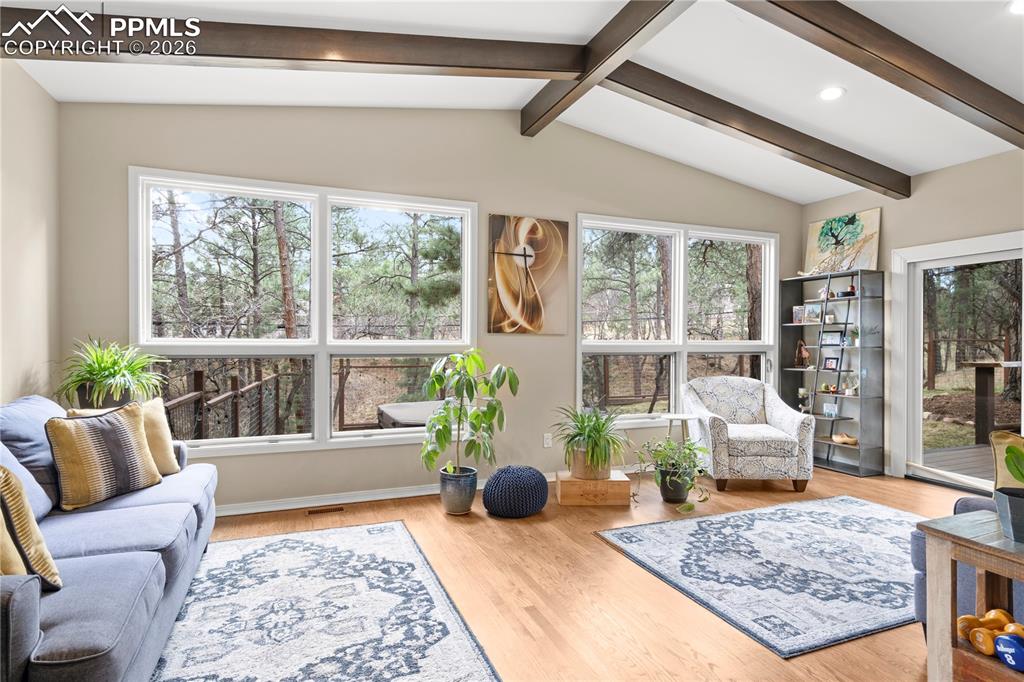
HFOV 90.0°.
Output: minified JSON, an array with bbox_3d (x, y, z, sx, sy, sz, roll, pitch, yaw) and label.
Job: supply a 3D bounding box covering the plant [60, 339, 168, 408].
[{"bbox_3d":[-2.410,0.235,3.064,0.540,0.500,0.540,0,0,-22],"label":"plant"}]

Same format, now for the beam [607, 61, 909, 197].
[{"bbox_3d":[2.073,-1.599,4.057,3.260,0.180,0.110,9,-3,-22],"label":"beam"}]

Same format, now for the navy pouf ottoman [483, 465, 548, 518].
[{"bbox_3d":[0.030,1.073,3.670,0.475,0.335,0.475,0,0,0],"label":"navy pouf ottoman"}]

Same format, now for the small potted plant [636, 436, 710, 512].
[{"bbox_3d":[1.263,1.011,4.026,0.530,0.510,0.470,0,0,-21],"label":"small potted plant"}]

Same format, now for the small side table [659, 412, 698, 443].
[{"bbox_3d":[1.553,0.982,4.709,0.360,0.570,0.360,0,0,-21],"label":"small side table"}]

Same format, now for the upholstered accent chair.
[{"bbox_3d":[2.060,0.785,4.550,0.850,0.910,0.770,0,0,3],"label":"upholstered accent chair"}]

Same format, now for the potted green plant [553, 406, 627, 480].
[{"bbox_3d":[0.620,0.785,4.060,0.580,0.550,0.560,0,0,0],"label":"potted green plant"}]

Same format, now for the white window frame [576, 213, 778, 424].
[{"bbox_3d":[1.753,-0.169,5.171,2.479,2.012,0.110,0,0,-21],"label":"white window frame"}]

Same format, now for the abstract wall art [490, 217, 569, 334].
[{"bbox_3d":[0.167,-0.576,4.526,0.769,1.035,0.040,0,0,-21],"label":"abstract wall art"}]

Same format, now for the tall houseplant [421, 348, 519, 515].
[{"bbox_3d":[-0.314,0.661,3.782,0.670,1.180,0.600,0,0,-21],"label":"tall houseplant"}]

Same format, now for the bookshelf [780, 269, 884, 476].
[{"bbox_3d":[3.168,0.297,5.111,0.340,1.885,0.830,0,0,-22],"label":"bookshelf"}]

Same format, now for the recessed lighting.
[{"bbox_3d":[2.238,-1.729,3.580,0.180,0.030,0.180,9,-3,-22],"label":"recessed lighting"}]

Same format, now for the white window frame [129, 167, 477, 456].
[{"bbox_3d":[-1.462,-0.178,3.949,2.479,2.018,0.110,0,0,-21],"label":"white window frame"}]

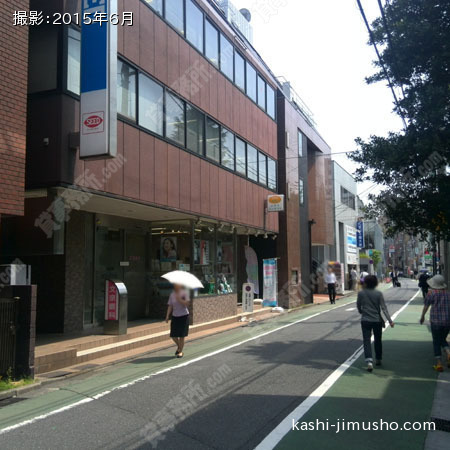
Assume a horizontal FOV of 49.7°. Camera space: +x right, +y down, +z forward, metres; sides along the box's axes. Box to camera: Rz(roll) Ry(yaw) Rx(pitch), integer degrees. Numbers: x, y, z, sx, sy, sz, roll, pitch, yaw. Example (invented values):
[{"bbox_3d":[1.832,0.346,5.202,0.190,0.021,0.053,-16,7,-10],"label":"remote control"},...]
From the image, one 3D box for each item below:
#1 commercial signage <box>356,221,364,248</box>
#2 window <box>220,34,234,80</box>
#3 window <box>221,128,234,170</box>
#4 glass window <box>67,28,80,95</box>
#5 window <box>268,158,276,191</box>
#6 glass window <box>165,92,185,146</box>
[{"bbox_3d":[11.045,0.789,39.500,0.520,2.150,0.200,-3,-6,23],"label":"commercial signage"},{"bbox_3d":[0.091,-5.497,15.995,0.100,1.105,1.165,-3,-6,24],"label":"window"},{"bbox_3d":[0.105,-2.500,16.067,0.100,1.230,1.094,-3,-5,23],"label":"window"},{"bbox_3d":[-2.690,-3.023,9.465,0.100,1.230,1.083,-3,-5,23],"label":"glass window"},{"bbox_3d":[2.011,-2.132,20.570,0.100,1.230,1.114,-3,-5,23],"label":"window"},{"bbox_3d":[-1.295,-2.701,12.537,0.100,1.130,1.035,-3,-6,24],"label":"glass window"}]

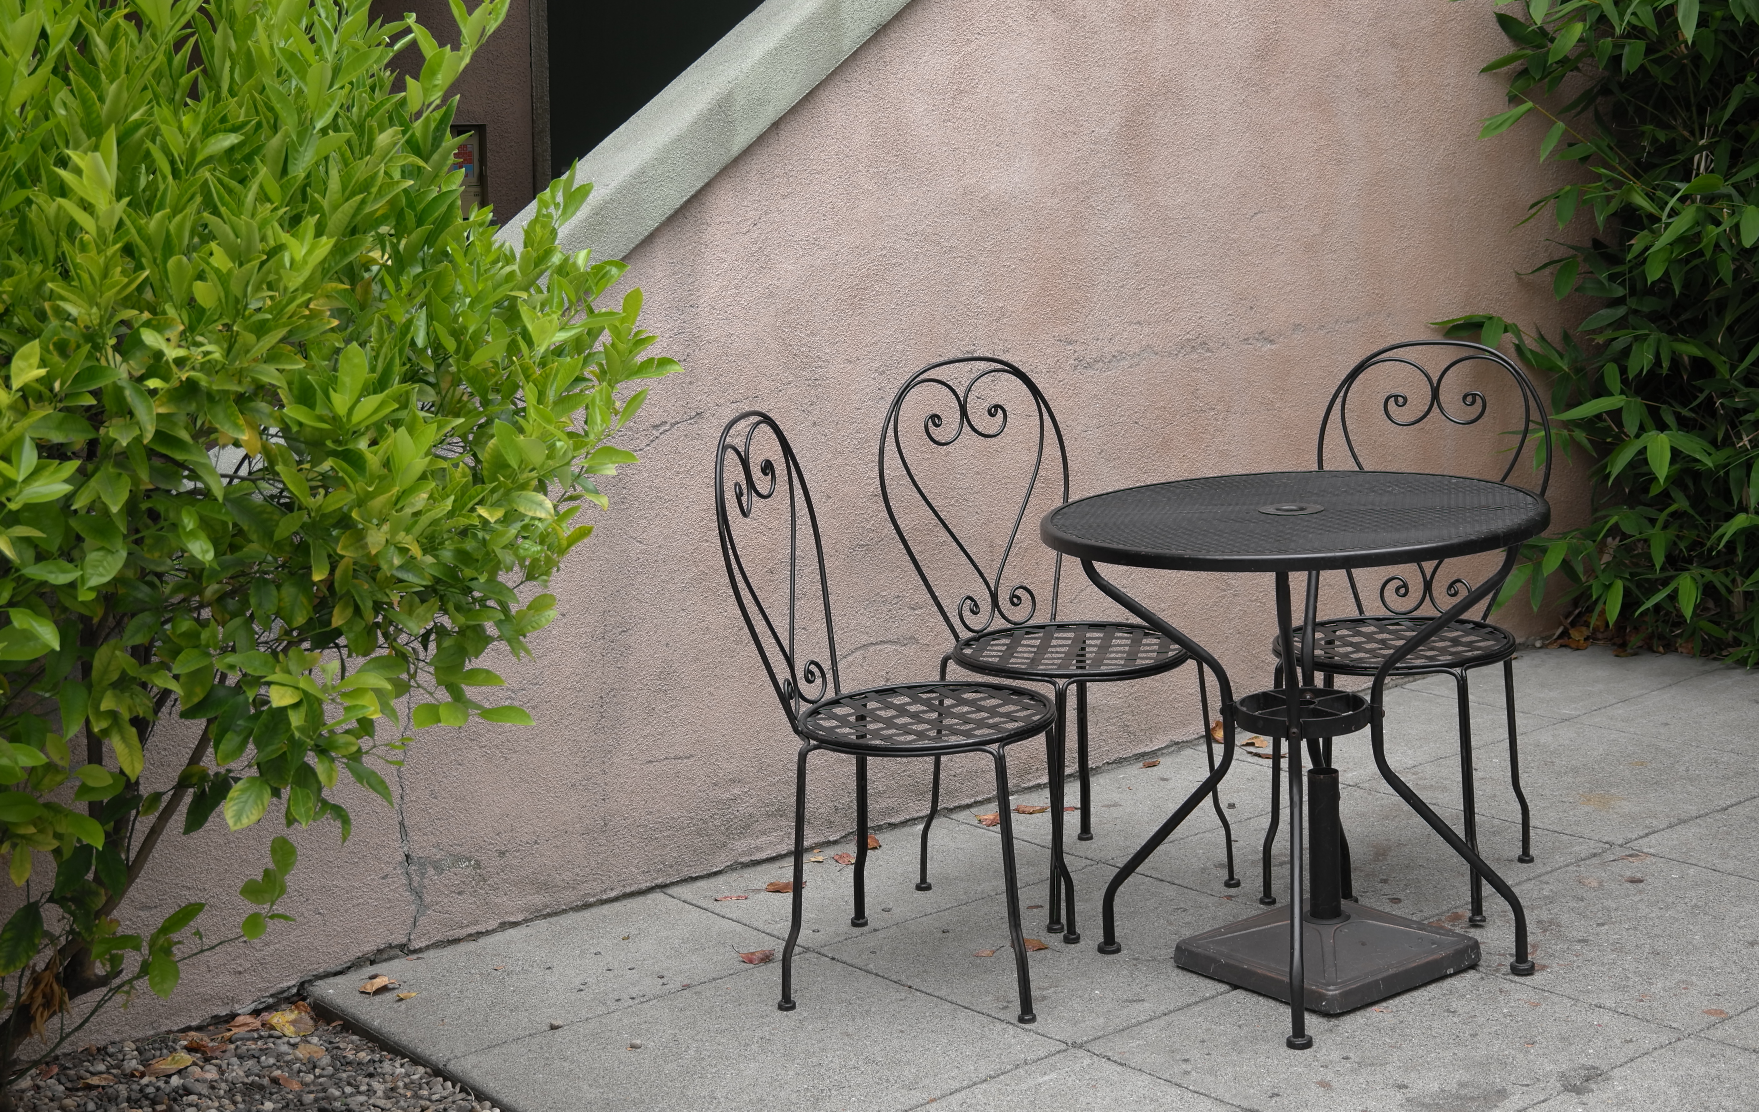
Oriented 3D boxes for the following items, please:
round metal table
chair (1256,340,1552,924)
[{"bbox_3d":[0.636,0.281,4.231,0.753,0.715,0.753,-3,10,0],"label":"round metal table"},{"bbox_3d":[0.877,0.105,4.656,0.409,0.889,0.502,2,11,26],"label":"chair"}]

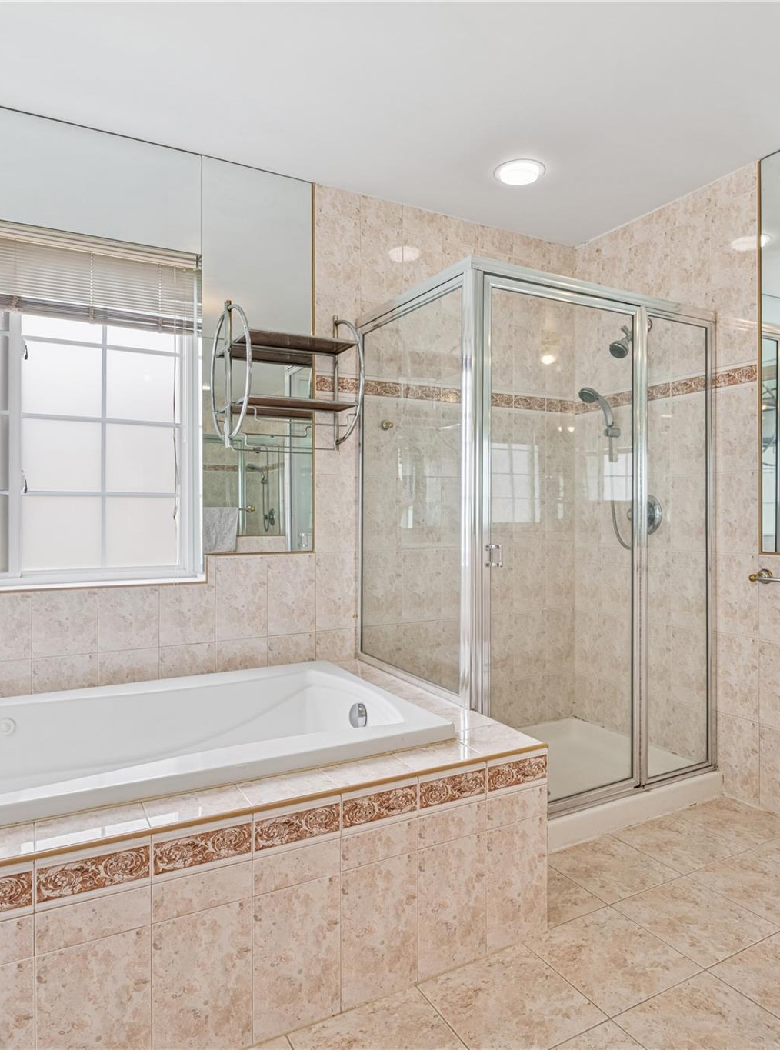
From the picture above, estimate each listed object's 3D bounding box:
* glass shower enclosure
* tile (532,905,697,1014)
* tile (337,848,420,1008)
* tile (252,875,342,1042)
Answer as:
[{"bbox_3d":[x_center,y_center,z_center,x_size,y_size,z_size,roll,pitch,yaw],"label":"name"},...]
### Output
[{"bbox_3d":[0.595,0.072,2.698,1.197,1.857,0.778,-1,1,-29],"label":"glass shower enclosure"},{"bbox_3d":[0.550,1.079,1.640,0.310,0.010,0.310,-1,1,-28],"label":"tile"},{"bbox_3d":[-0.024,0.923,1.500,0.200,0.315,0.010,-1,1,-28],"label":"tile"},{"bbox_3d":[-0.198,0.931,1.417,0.199,0.317,0.010,-1,1,-28],"label":"tile"}]

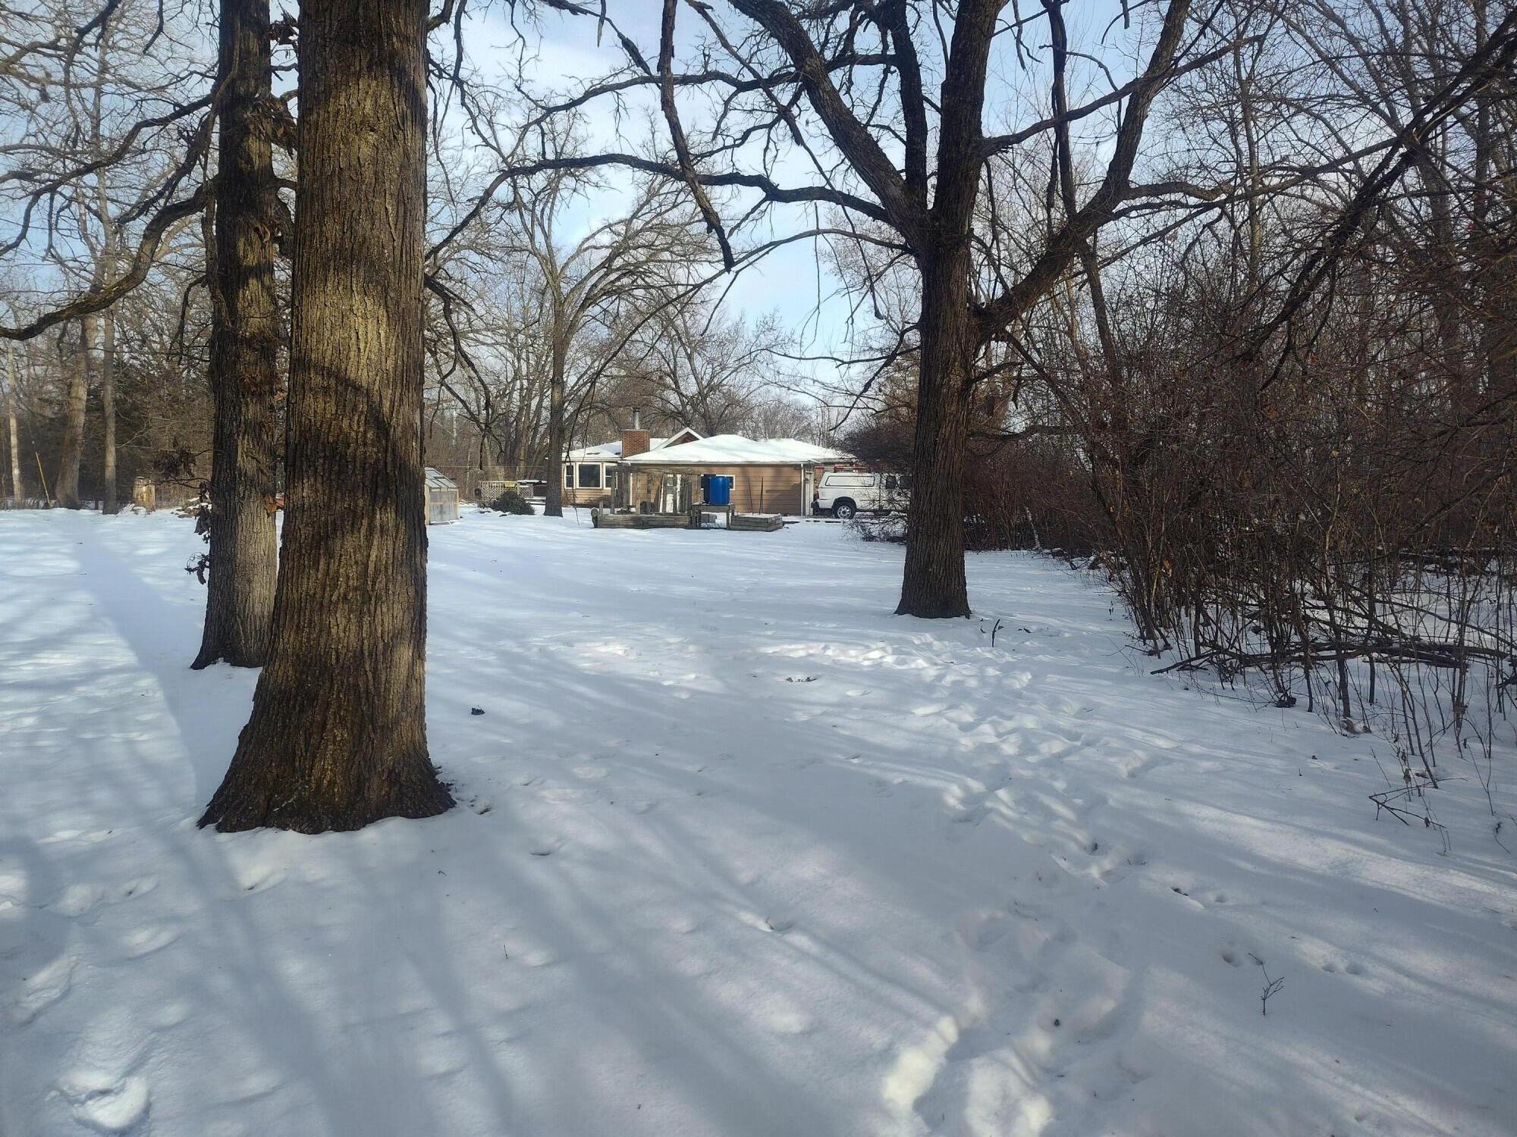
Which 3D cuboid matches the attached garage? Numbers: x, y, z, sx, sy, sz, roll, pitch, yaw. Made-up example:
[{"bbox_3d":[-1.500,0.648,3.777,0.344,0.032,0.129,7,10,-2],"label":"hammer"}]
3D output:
[{"bbox_3d":[-1.200,-4.350,47.200,8.900,3.800,7.800,1,5,6],"label":"attached garage"}]

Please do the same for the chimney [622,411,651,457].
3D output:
[{"bbox_3d":[-6.150,-6.750,51.000,1.150,2.550,0.950,1,5,7],"label":"chimney"}]

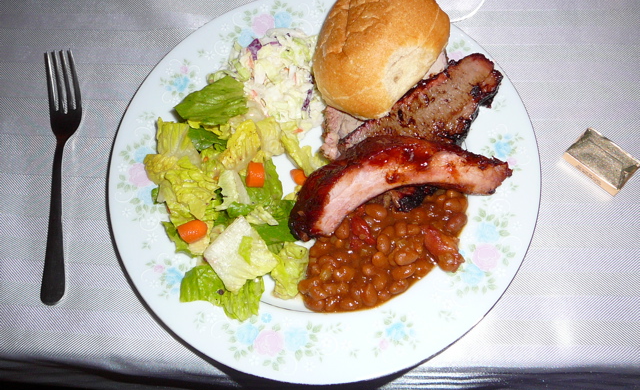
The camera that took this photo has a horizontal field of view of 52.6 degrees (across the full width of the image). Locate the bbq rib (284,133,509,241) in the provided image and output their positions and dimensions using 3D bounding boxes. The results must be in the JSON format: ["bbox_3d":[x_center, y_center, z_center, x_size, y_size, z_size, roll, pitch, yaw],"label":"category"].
[{"bbox_3d":[0.051,-0.006,0.403,0.135,0.032,0.051,-14,69,-6],"label":"bbq rib"}]

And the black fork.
[{"bbox_3d":[-0.171,-0.014,0.425,0.024,0.018,0.182,-6,68,-3],"label":"black fork"}]

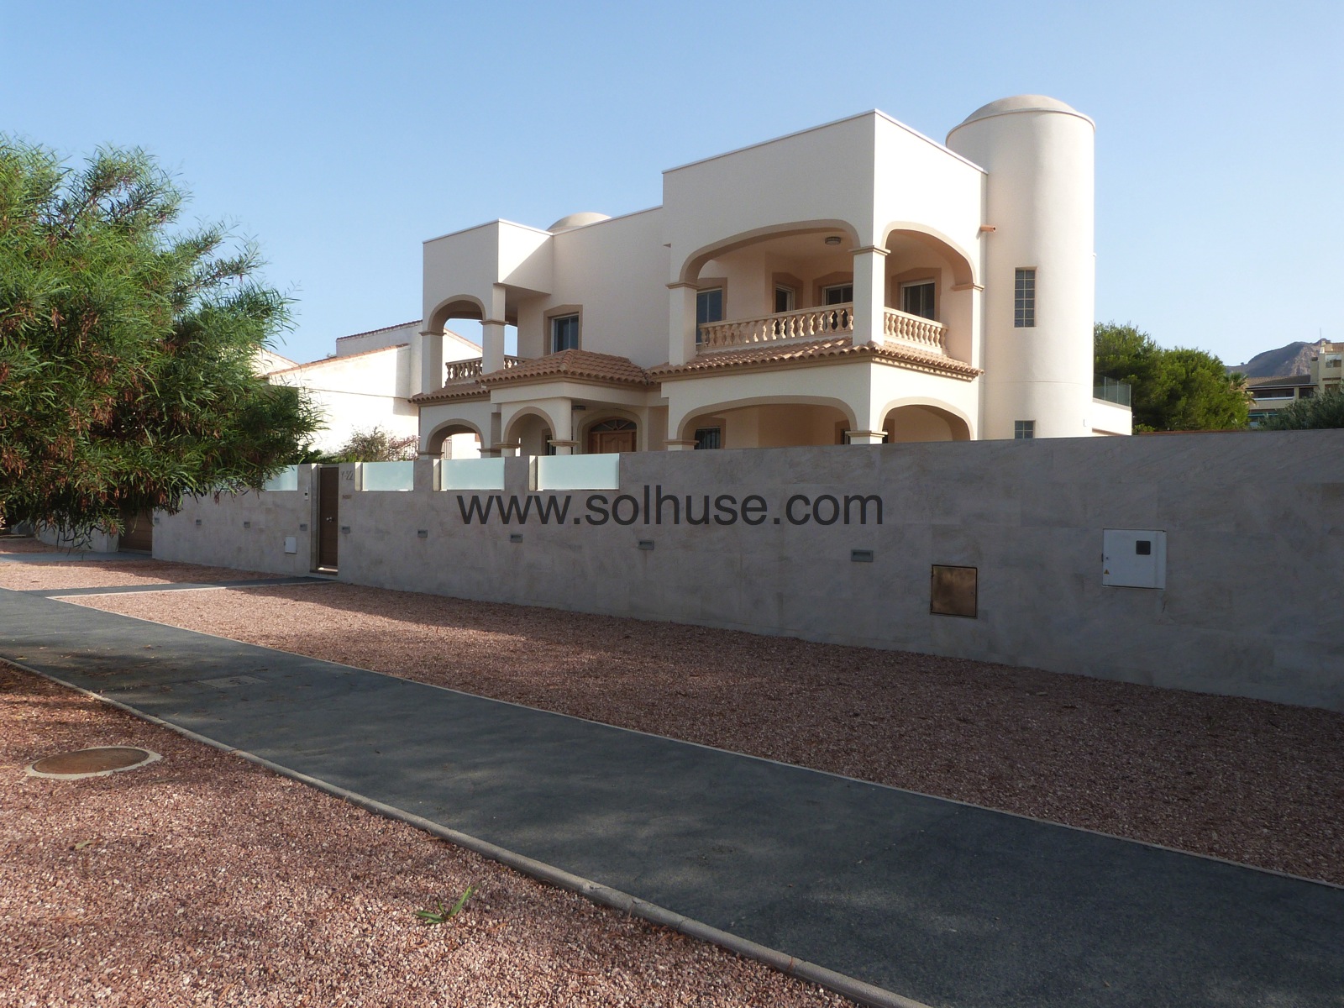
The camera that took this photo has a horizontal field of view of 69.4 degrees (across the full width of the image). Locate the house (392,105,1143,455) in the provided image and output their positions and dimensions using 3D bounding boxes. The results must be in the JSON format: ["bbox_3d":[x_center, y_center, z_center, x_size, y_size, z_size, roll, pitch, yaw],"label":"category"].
[{"bbox_3d":[3.020,-3.937,25.732,15.700,9.700,13.300,1,1,42],"label":"house"}]

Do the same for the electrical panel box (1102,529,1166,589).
[{"bbox_3d":[4.173,0.496,8.726,0.536,0.521,0.160,1,1,44],"label":"electrical panel box"}]

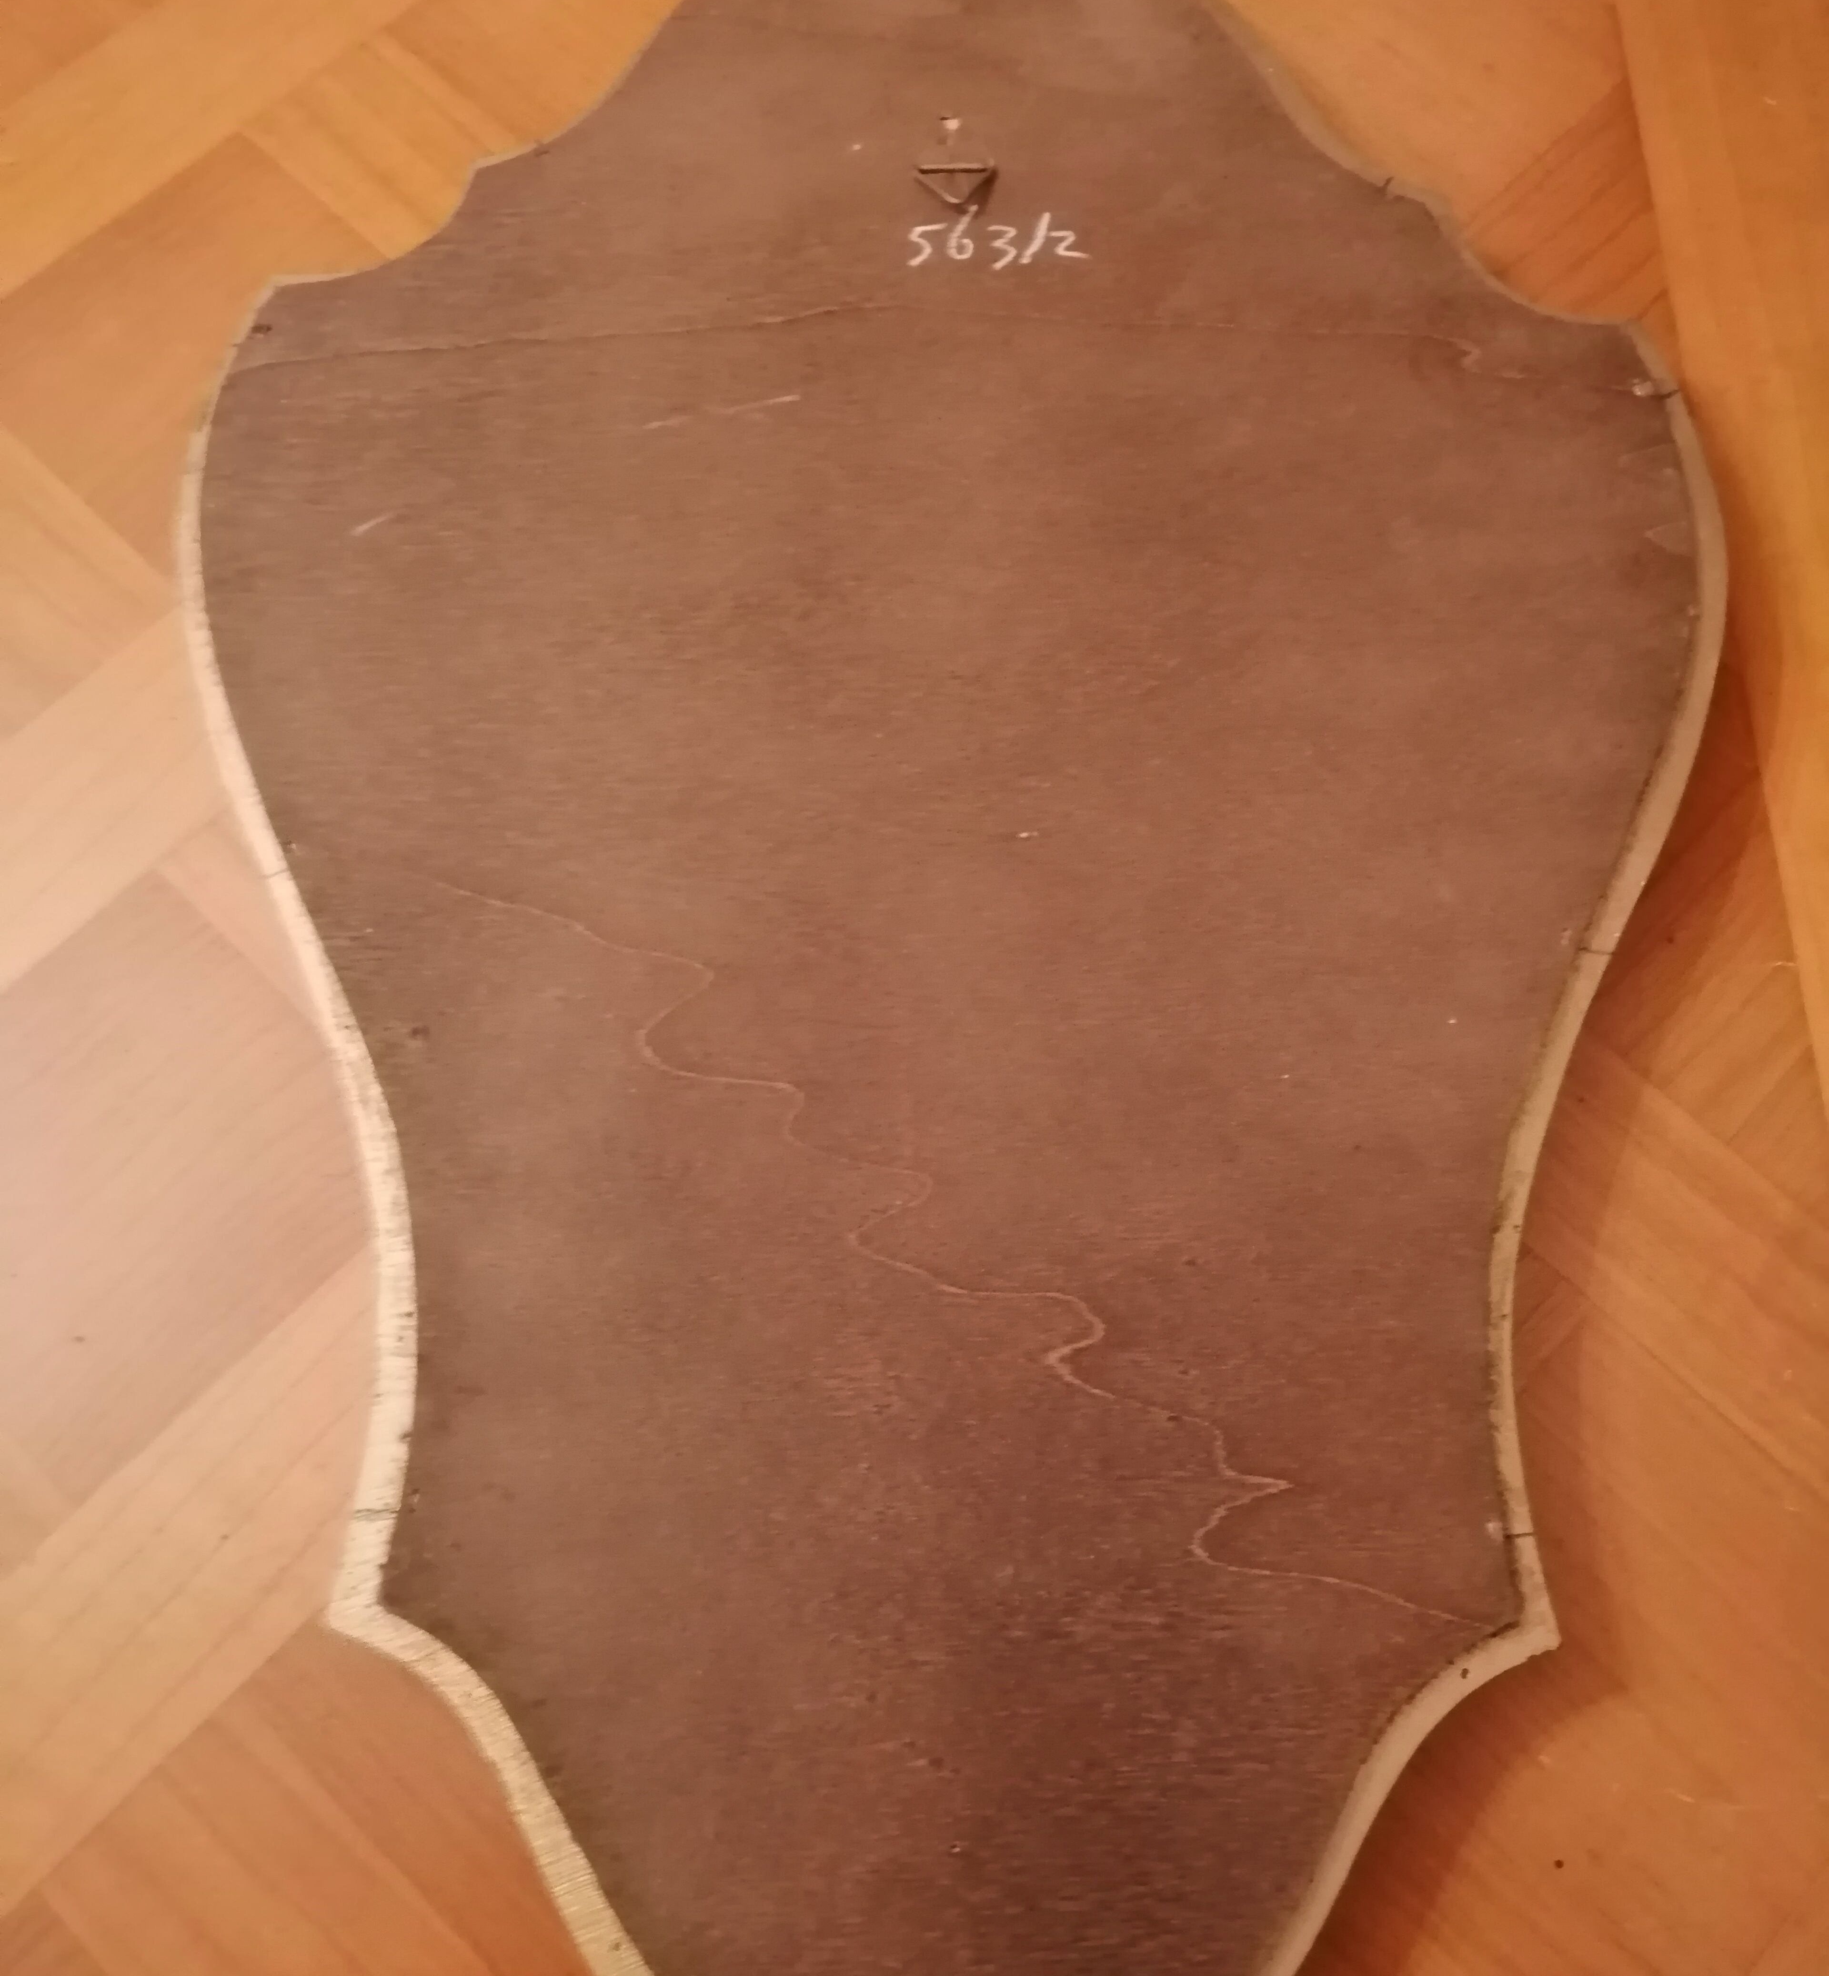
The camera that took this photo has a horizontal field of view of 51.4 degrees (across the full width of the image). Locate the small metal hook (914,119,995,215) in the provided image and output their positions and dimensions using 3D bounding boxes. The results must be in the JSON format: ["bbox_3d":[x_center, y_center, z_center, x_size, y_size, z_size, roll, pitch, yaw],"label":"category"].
[{"bbox_3d":[0.012,-0.246,0.565,0.024,0.006,0.035,-1,71,-3],"label":"small metal hook"}]

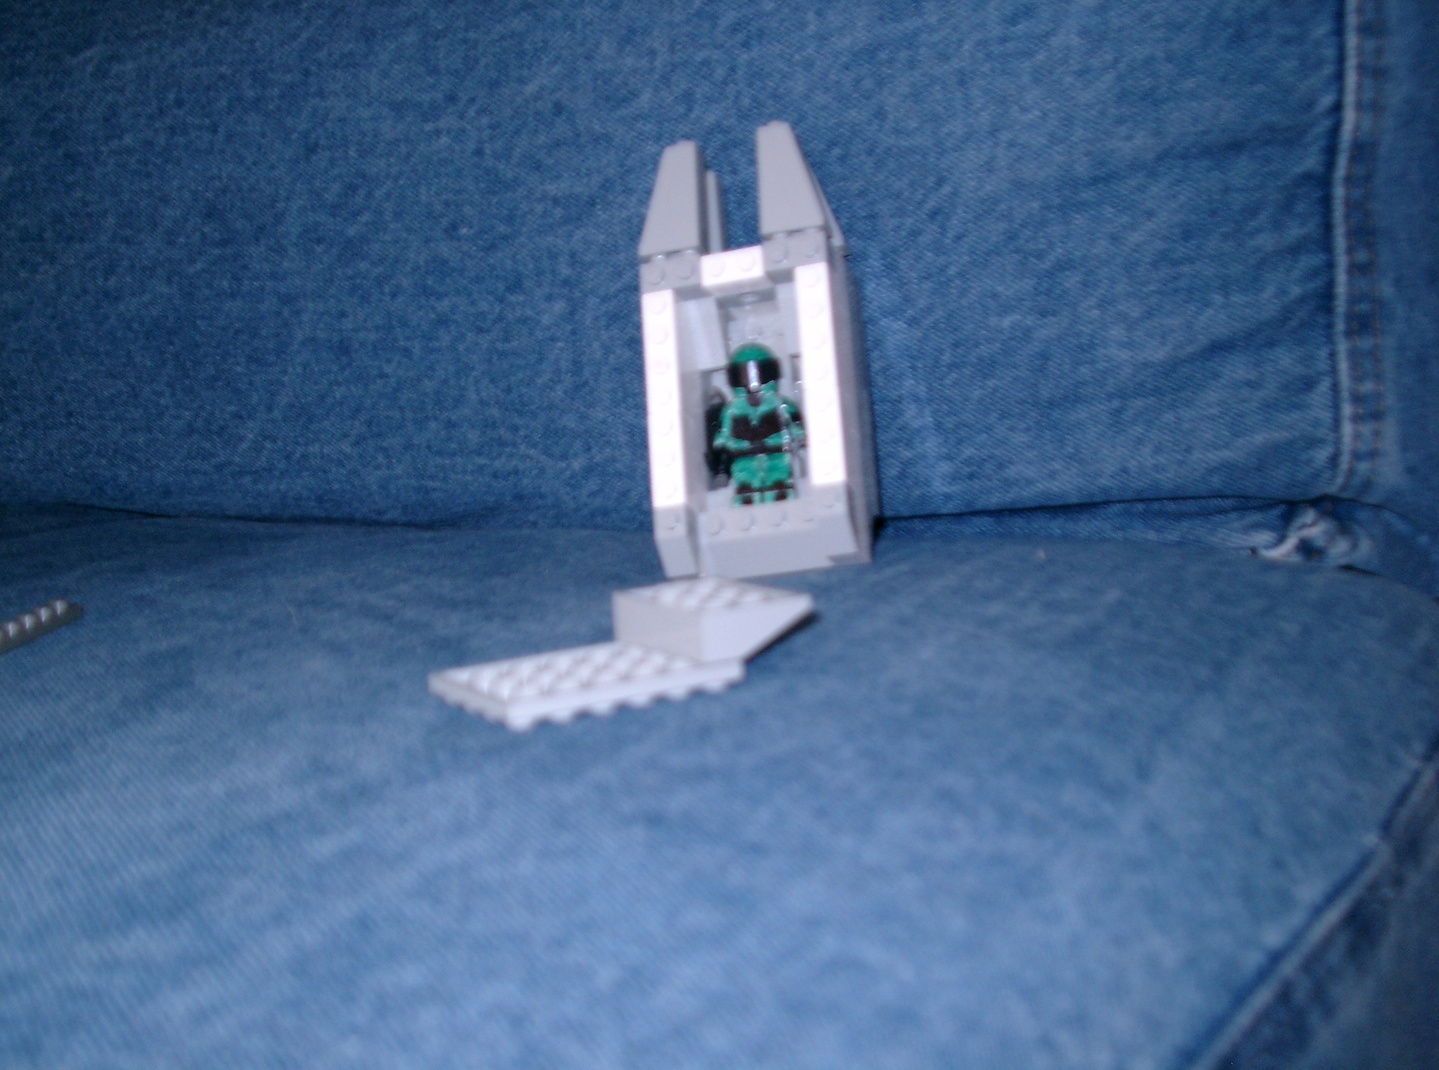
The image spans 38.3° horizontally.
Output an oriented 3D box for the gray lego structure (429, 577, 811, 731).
[{"bbox_3d":[-0.018,0.020,0.383,0.064,0.016,0.032,-8,10,-31],"label":"gray lego structure"}]

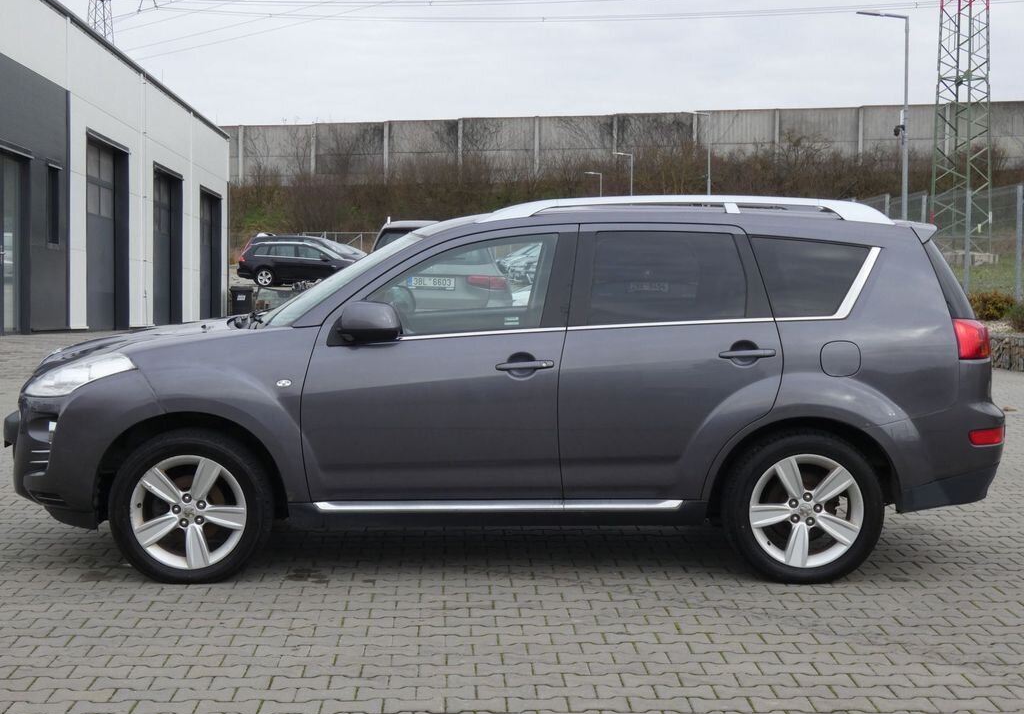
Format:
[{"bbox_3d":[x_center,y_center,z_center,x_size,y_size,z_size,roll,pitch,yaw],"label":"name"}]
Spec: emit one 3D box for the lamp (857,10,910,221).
[{"bbox_3d":[6.735,-3.745,28.500,0.960,5.100,0.250,0,2,-2],"label":"lamp"}]

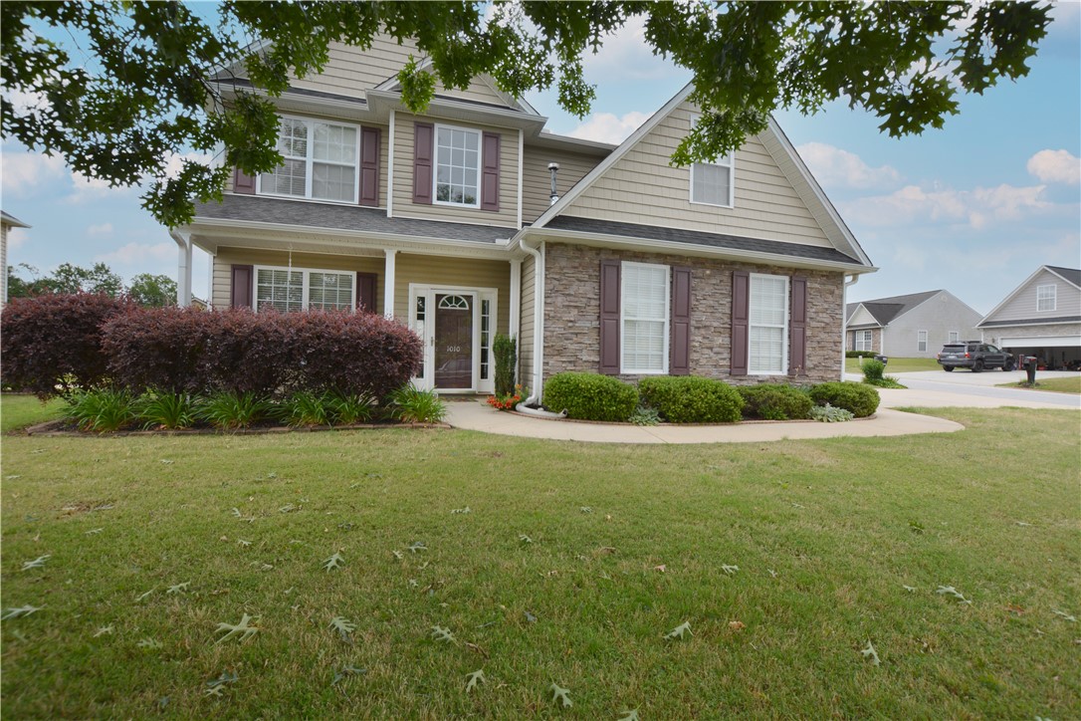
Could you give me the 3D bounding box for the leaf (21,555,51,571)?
[{"bbox_3d":[-2.460,0.986,2.198,0.082,0.035,0.149,1,0,-43],"label":"leaf"}]

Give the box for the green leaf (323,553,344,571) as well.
[{"bbox_3d":[-0.986,0.958,2.151,0.090,0.030,0.125,1,0,-13],"label":"green leaf"}]

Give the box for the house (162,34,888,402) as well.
[{"bbox_3d":[-0.684,-3.318,11.788,11.800,8.200,10.400,1,0,-17],"label":"house"}]

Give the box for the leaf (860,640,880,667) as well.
[{"bbox_3d":[1.130,1.001,1.543,0.055,0.030,0.110,1,0,22],"label":"leaf"}]

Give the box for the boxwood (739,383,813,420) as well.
[{"bbox_3d":[3.669,0.647,7.050,1.100,0.550,0.950,1,0,-17],"label":"boxwood"}]

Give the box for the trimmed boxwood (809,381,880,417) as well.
[{"bbox_3d":[5.250,0.630,7.750,1.080,0.620,0.950,1,0,-17],"label":"trimmed boxwood"}]

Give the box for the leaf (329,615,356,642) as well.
[{"bbox_3d":[-0.708,0.962,1.614,0.115,0.030,0.085,1,0,41],"label":"leaf"}]

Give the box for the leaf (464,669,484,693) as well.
[{"bbox_3d":[-0.209,1.032,1.449,0.066,0.030,0.108,1,0,13],"label":"leaf"}]

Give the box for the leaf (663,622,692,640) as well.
[{"bbox_3d":[0.500,0.988,1.646,0.115,0.025,0.065,1,0,-42],"label":"leaf"}]

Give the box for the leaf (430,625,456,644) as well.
[{"bbox_3d":[-0.364,1.028,1.685,0.070,0.030,0.129,1,0,-33],"label":"leaf"}]

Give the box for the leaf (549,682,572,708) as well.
[{"bbox_3d":[0.064,1.037,1.396,0.060,0.030,0.108,1,0,-7],"label":"leaf"}]

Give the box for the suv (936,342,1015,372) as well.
[{"bbox_3d":[28.640,-0.120,29.500,4.750,1.800,1.900,1,0,-16],"label":"suv"}]

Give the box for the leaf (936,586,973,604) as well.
[{"bbox_3d":[1.794,1.017,1.953,0.080,0.030,0.120,1,0,-27],"label":"leaf"}]

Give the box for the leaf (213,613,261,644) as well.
[{"bbox_3d":[-1.143,1.013,1.705,0.134,0.050,0.191,1,0,-34],"label":"leaf"}]

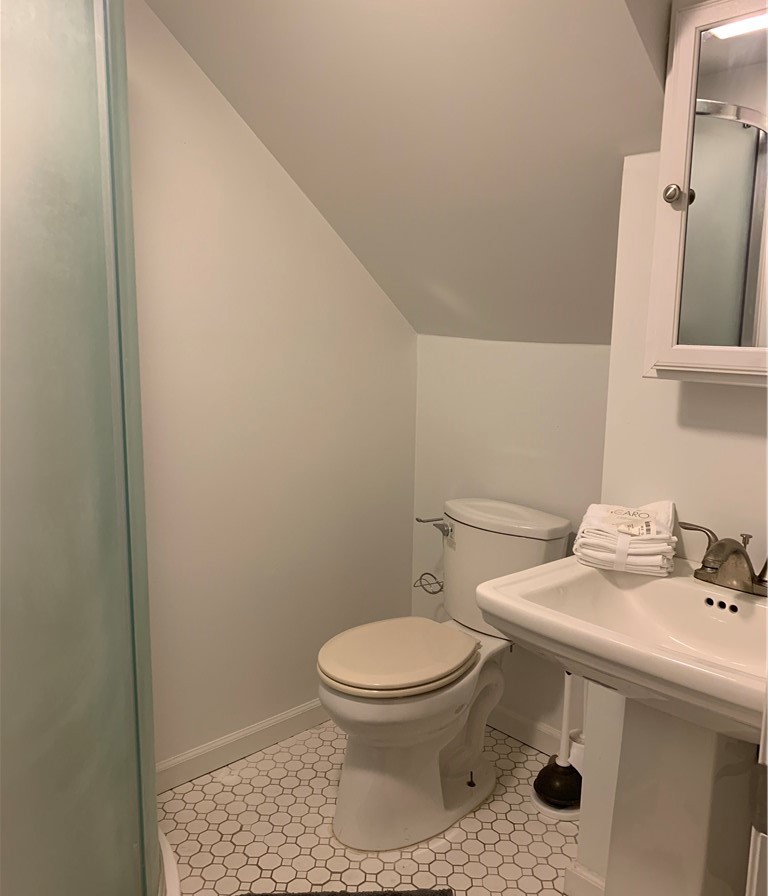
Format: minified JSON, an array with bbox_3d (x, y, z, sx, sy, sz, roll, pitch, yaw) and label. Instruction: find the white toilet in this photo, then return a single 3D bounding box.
[{"bbox_3d":[0.112,0.554,1.984,0.688,0.733,0.395,-8,12,-43],"label":"white toilet"}]

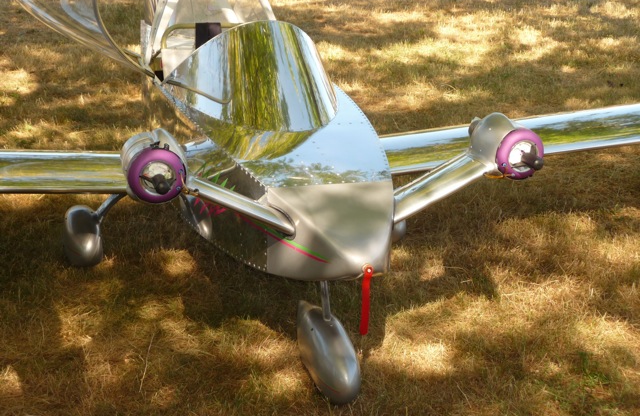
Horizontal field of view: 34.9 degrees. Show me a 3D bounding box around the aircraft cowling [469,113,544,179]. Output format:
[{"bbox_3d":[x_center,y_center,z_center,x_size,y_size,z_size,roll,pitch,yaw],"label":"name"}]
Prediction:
[{"bbox_3d":[0.551,-0.191,2.993,0.160,0.165,0.280,-4,21,-16],"label":"aircraft cowling"}]

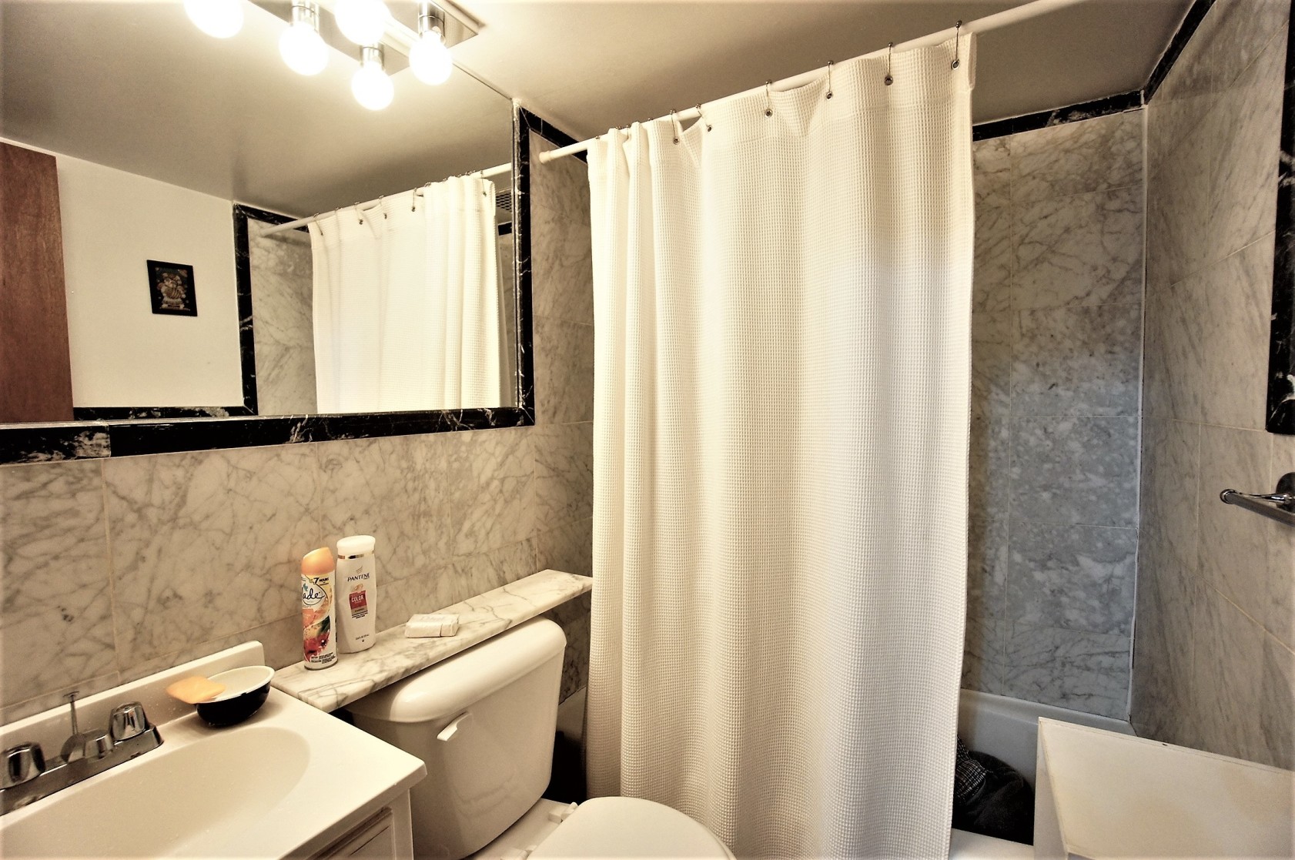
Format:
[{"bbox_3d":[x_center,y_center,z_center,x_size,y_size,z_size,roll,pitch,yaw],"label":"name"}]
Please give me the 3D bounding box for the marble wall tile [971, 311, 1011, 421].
[{"bbox_3d":[0.943,-0.193,1.675,0.303,0.305,0.012,1,3,31],"label":"marble wall tile"}]

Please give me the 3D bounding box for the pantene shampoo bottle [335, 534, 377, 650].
[{"bbox_3d":[-0.574,0.325,1.062,0.068,0.215,0.043,-3,4,-43],"label":"pantene shampoo bottle"}]

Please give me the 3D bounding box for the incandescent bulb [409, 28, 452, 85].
[{"bbox_3d":[-0.446,-0.767,1.105,0.080,0.103,0.080,1,3,30],"label":"incandescent bulb"}]

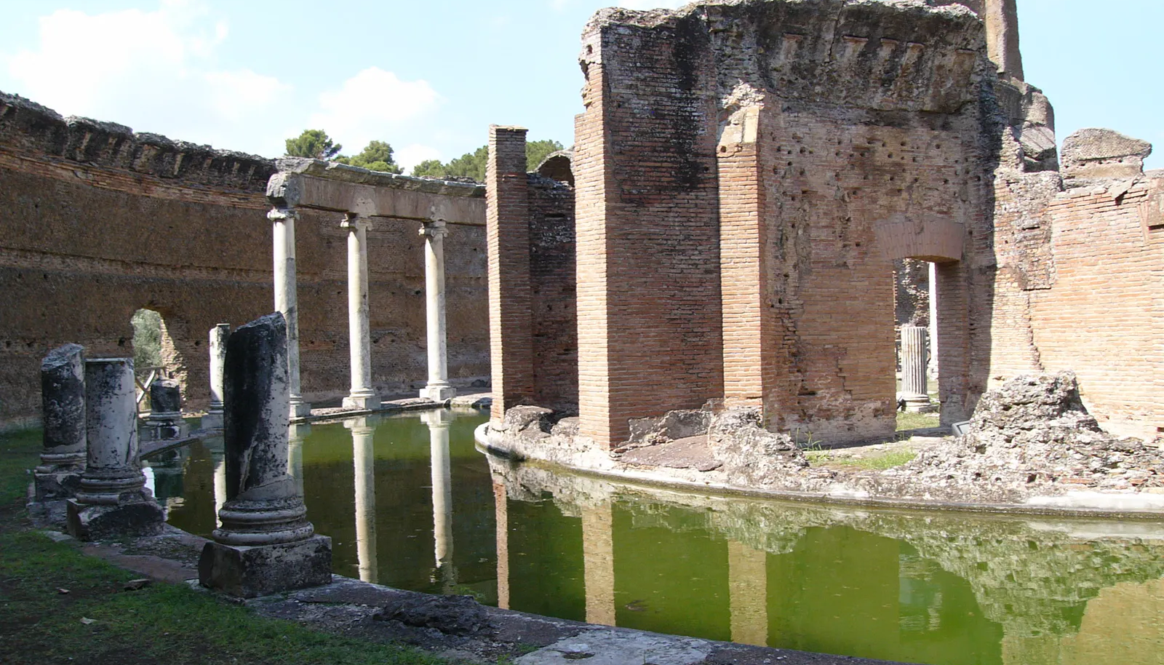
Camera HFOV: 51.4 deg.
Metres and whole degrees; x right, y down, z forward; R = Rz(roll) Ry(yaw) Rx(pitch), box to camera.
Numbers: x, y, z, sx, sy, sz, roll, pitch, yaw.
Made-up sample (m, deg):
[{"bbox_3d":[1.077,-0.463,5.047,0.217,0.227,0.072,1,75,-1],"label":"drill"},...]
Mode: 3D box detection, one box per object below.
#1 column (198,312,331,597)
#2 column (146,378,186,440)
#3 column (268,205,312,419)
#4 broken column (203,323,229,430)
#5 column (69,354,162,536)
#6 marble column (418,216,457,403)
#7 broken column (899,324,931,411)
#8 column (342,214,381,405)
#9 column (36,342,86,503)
[{"bbox_3d":[-2.164,0.774,8.099,0.640,1.806,0.640,-2,0,-44],"label":"column"},{"bbox_3d":[-7.176,1.325,20.842,0.640,1.037,0.640,-2,0,1],"label":"column"},{"bbox_3d":[-6.317,-0.453,26.030,0.640,4.552,0.640,-2,0,19],"label":"column"},{"bbox_3d":[-6.942,0.837,23.398,0.640,2.006,0.640,-2,0,10],"label":"broken column"},{"bbox_3d":[-4.017,0.979,10.338,0.640,1.514,0.640,-2,0,-35],"label":"column"},{"bbox_3d":[-3.731,-0.556,30.963,0.640,4.612,0.640,-2,0,37],"label":"marble column"},{"bbox_3d":[5.912,0.632,21.559,0.570,1.506,0.570,-2,0,14],"label":"broken column"},{"bbox_3d":[-5.242,-0.499,28.558,0.640,4.583,0.640,-2,0,28],"label":"column"},{"bbox_3d":[-5.421,0.960,12.726,0.640,1.642,0.640,-2,0,-26],"label":"column"}]

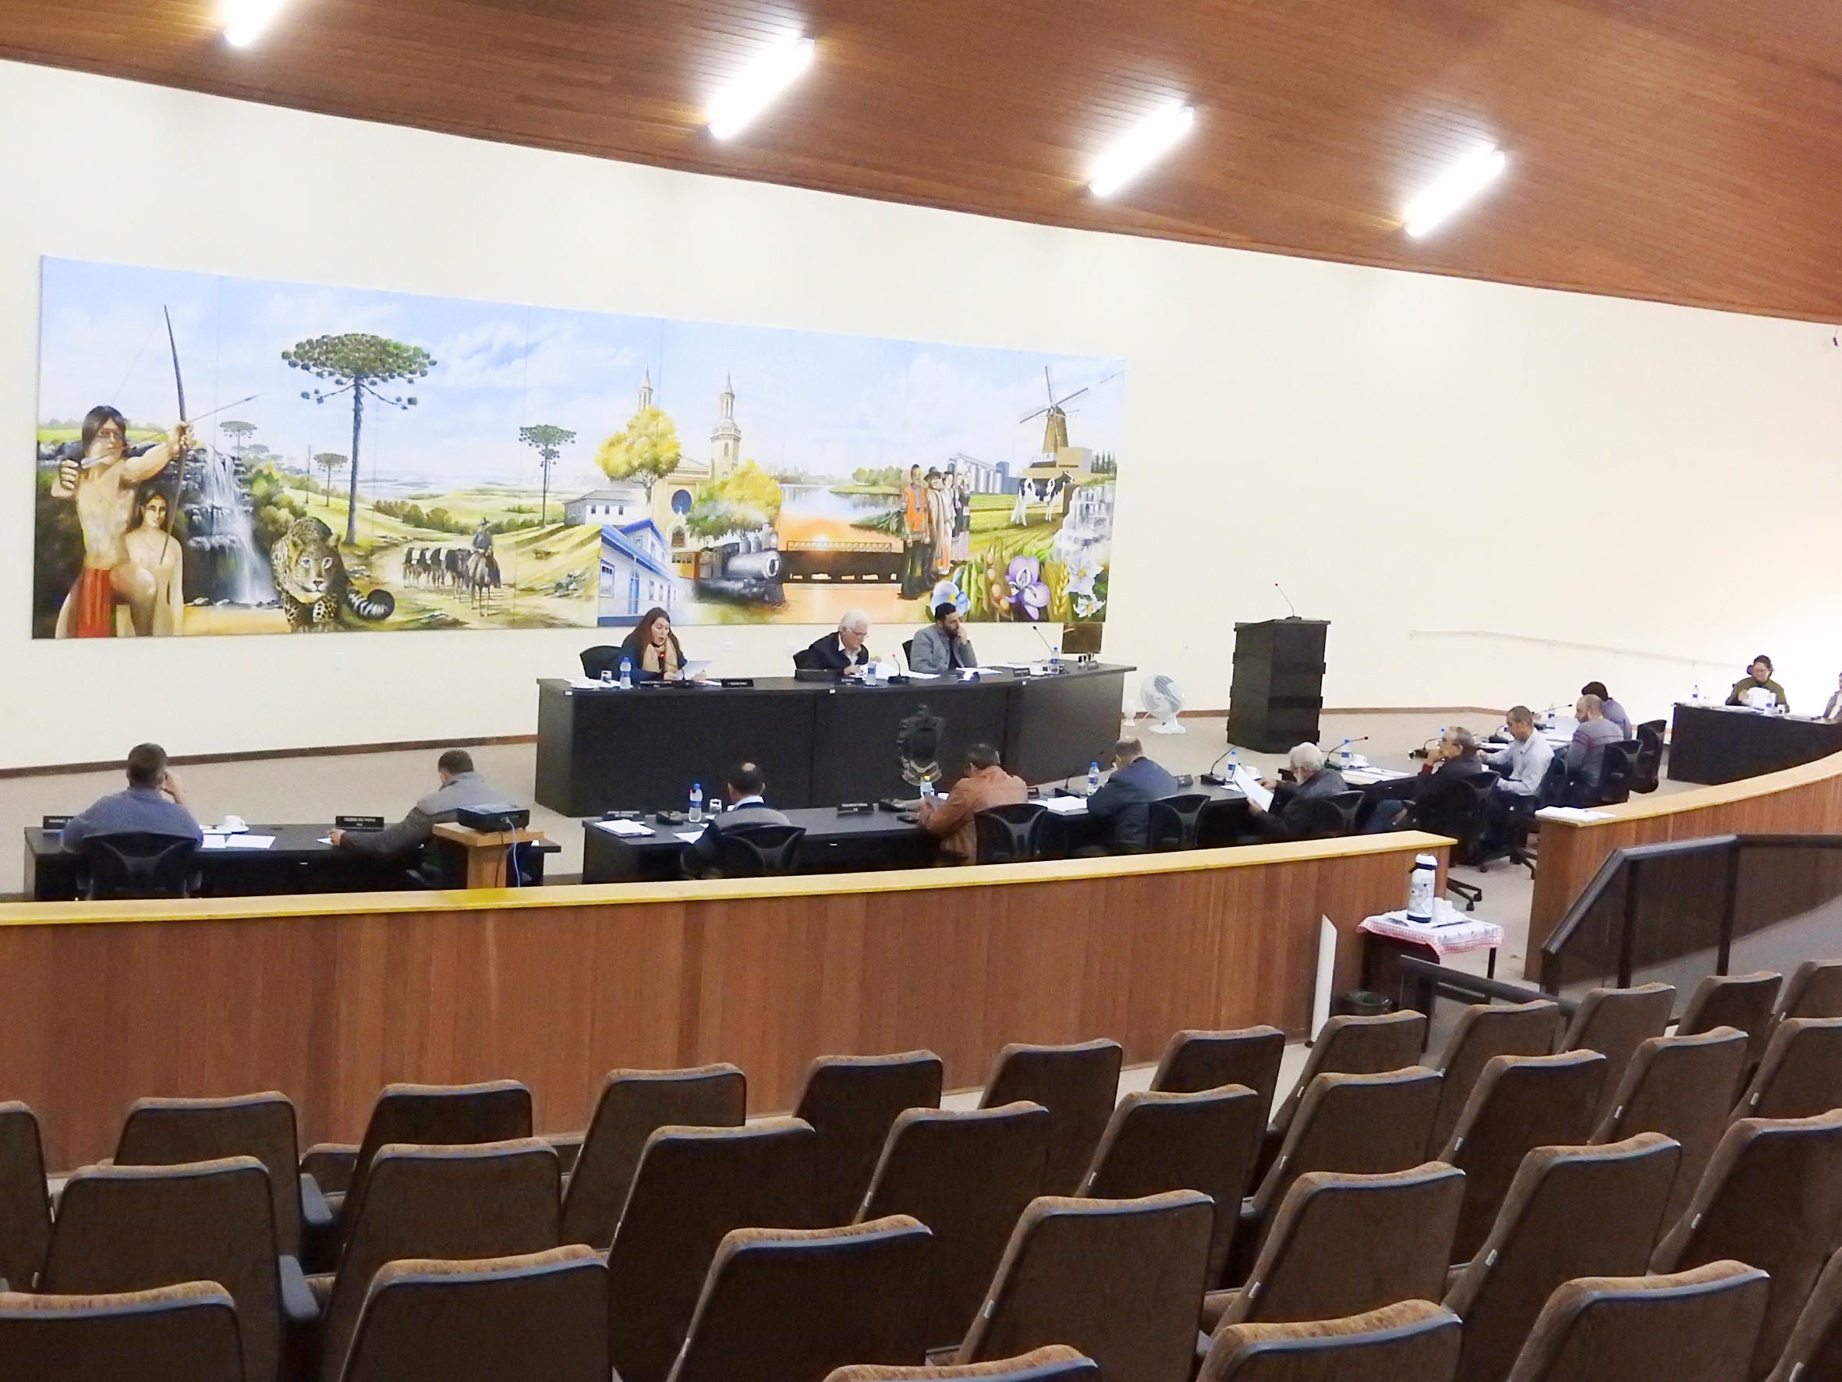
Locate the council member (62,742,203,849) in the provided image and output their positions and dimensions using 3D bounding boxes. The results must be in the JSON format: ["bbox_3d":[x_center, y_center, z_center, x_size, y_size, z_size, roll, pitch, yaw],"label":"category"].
[{"bbox_3d":[-3.331,0.813,10.165,0.620,1.250,0.750,1,6,-19],"label":"council member"}]

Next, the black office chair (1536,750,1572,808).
[{"bbox_3d":[4.393,0.864,17.495,0.620,0.930,0.620,8,7,33],"label":"black office chair"}]

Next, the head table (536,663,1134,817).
[{"bbox_3d":[-0.328,0.318,18.676,1.242,0.860,6.207,9,8,43],"label":"head table"}]

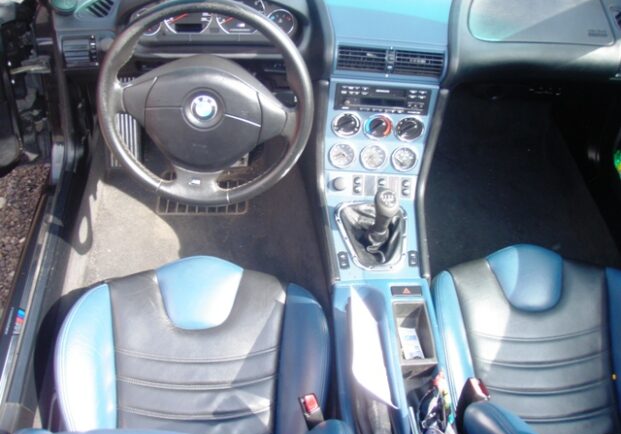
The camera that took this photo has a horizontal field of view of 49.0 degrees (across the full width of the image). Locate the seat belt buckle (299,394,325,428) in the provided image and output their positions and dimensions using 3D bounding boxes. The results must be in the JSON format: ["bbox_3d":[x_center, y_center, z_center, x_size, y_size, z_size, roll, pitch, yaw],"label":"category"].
[{"bbox_3d":[0.004,0.340,1.185,0.032,0.080,0.040,-13,33,8],"label":"seat belt buckle"}]

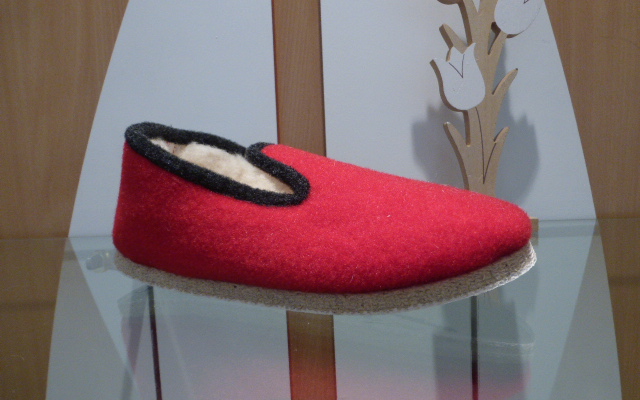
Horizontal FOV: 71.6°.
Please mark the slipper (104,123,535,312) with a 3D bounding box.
[{"bbox_3d":[-0.017,-0.001,0.269,0.265,0.105,0.094,-1,6,19],"label":"slipper"}]

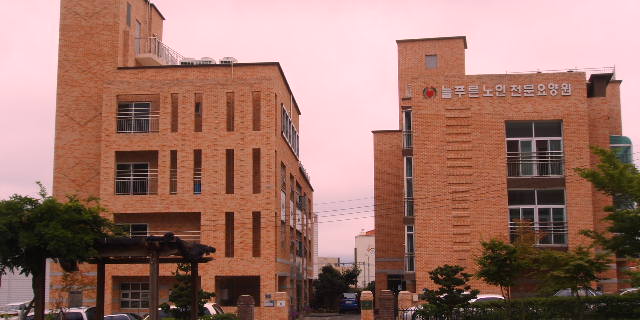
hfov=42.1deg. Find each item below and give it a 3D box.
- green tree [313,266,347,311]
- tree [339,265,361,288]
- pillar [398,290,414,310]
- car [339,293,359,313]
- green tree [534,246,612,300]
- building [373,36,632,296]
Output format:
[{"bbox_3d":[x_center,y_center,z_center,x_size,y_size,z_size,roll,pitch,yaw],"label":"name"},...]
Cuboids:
[{"bbox_3d":[0.844,9.682,62.330,2.740,3.680,2.740,-1,-9,4],"label":"green tree"},{"bbox_3d":[2.172,9.527,61.258,1.900,3.640,1.900,-1,-9,4],"label":"tree"},{"bbox_3d":[3.810,6.588,37.064,0.610,1.470,0.610,-1,-9,4],"label":"pillar"},{"bbox_3d":[2.190,11.351,65.026,1.660,1.480,4.200,-1,-9,4],"label":"car"},{"bbox_3d":[9.513,4.706,31.604,2.844,2.978,2.844,-1,-9,4],"label":"green tree"},{"bbox_3d":[9.612,1.710,47.246,13.400,14.100,14.000,-1,-9,4],"label":"building"}]

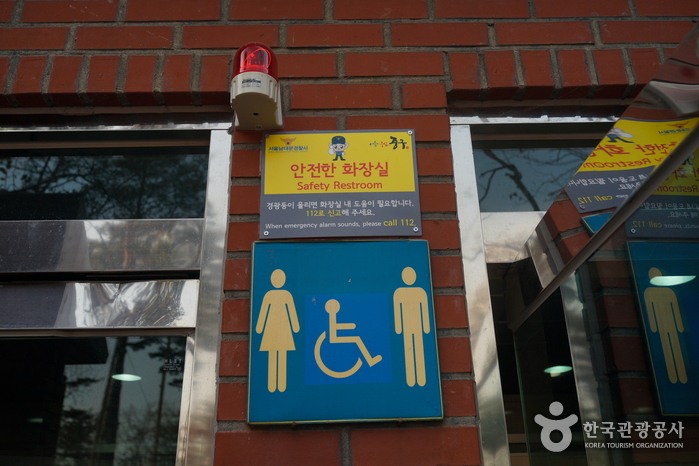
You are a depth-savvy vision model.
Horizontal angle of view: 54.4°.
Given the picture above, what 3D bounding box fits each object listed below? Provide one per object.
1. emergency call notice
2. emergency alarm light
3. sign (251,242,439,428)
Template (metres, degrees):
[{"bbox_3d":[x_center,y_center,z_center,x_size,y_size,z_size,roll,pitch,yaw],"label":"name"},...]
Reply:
[{"bbox_3d":[-0.016,-0.090,1.230,0.283,0.213,0.005,-1,-22,-2],"label":"emergency call notice"},{"bbox_3d":[-0.169,-0.274,1.241,0.090,0.126,0.123,-1,-22,-2],"label":"emergency alarm light"},{"bbox_3d":[-0.010,0.158,1.125,0.302,0.304,0.022,-1,-22,-2],"label":"sign"}]

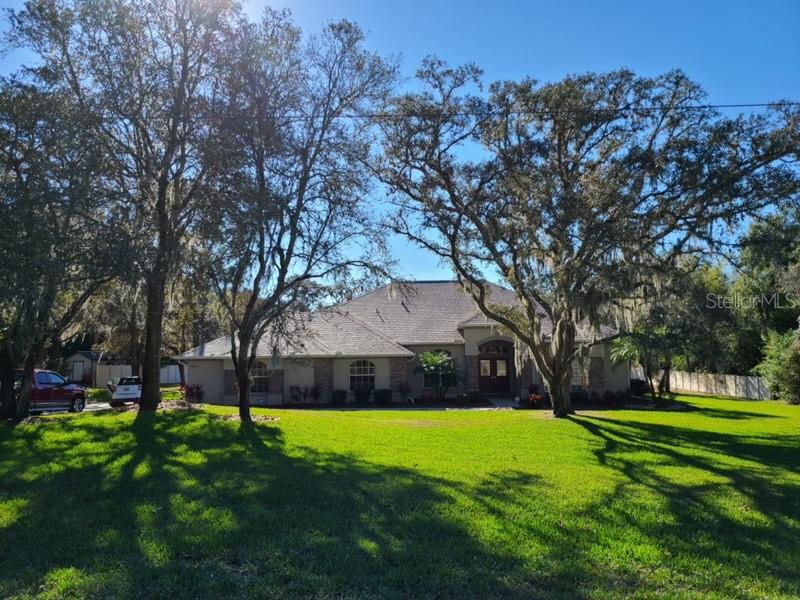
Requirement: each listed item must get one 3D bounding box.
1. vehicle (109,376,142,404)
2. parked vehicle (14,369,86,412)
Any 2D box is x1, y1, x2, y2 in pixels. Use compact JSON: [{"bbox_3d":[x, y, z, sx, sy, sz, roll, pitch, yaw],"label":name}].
[{"bbox_3d":[-17.200,6.018,39.956,1.920,1.750,4.750,1,-8,-4],"label":"vehicle"},{"bbox_3d":[-16.300,3.973,25.802,2.000,1.930,5.850,-1,-8,7],"label":"parked vehicle"}]

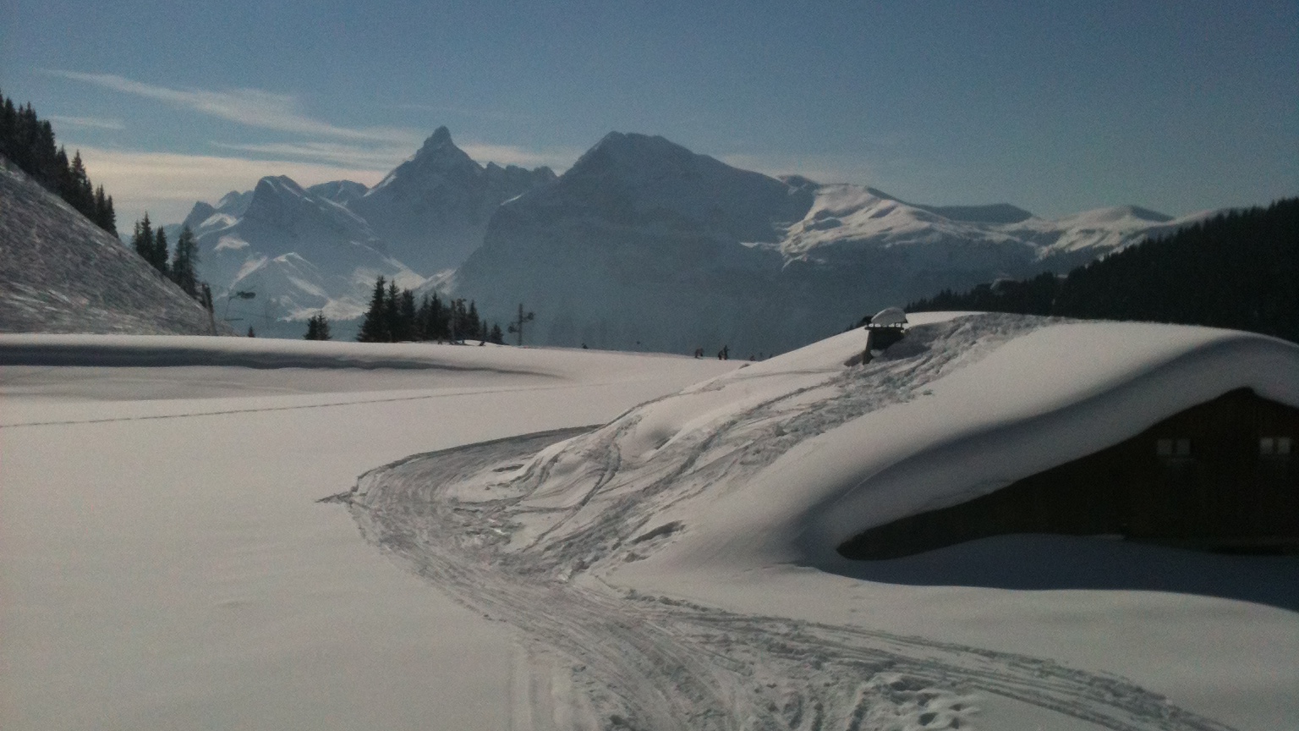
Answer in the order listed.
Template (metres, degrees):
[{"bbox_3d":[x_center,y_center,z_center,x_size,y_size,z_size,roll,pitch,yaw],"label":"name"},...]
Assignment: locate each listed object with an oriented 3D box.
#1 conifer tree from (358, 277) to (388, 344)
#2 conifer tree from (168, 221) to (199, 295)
[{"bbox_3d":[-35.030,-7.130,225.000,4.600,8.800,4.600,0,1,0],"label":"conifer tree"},{"bbox_3d":[-59.720,-13.470,225.000,3.700,9.900,3.700,0,1,0],"label":"conifer tree"}]

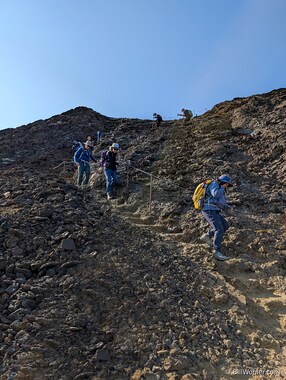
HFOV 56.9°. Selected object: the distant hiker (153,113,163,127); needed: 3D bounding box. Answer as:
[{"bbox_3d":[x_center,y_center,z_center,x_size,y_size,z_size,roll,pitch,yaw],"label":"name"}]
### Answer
[{"bbox_3d":[1.374,-6.653,25.000,0.800,1.380,0.520,4,-6,-25],"label":"distant hiker"}]

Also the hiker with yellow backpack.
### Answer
[{"bbox_3d":[1.296,0.509,4.850,0.720,1.550,0.520,-1,-6,22],"label":"hiker with yellow backpack"}]

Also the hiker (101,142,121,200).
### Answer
[{"bbox_3d":[-0.955,-0.535,7.750,0.500,1.640,0.480,-4,-8,41],"label":"hiker"}]

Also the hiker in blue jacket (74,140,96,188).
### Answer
[{"bbox_3d":[-2.071,-0.947,9.500,0.620,1.650,0.550,4,-7,-30],"label":"hiker in blue jacket"}]

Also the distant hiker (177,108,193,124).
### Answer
[{"bbox_3d":[3.461,-6.088,22.000,1.000,1.350,0.550,3,-6,-20],"label":"distant hiker"}]

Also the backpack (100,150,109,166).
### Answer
[{"bbox_3d":[-1.153,-0.943,7.900,0.240,0.470,0.300,-3,-7,37],"label":"backpack"}]

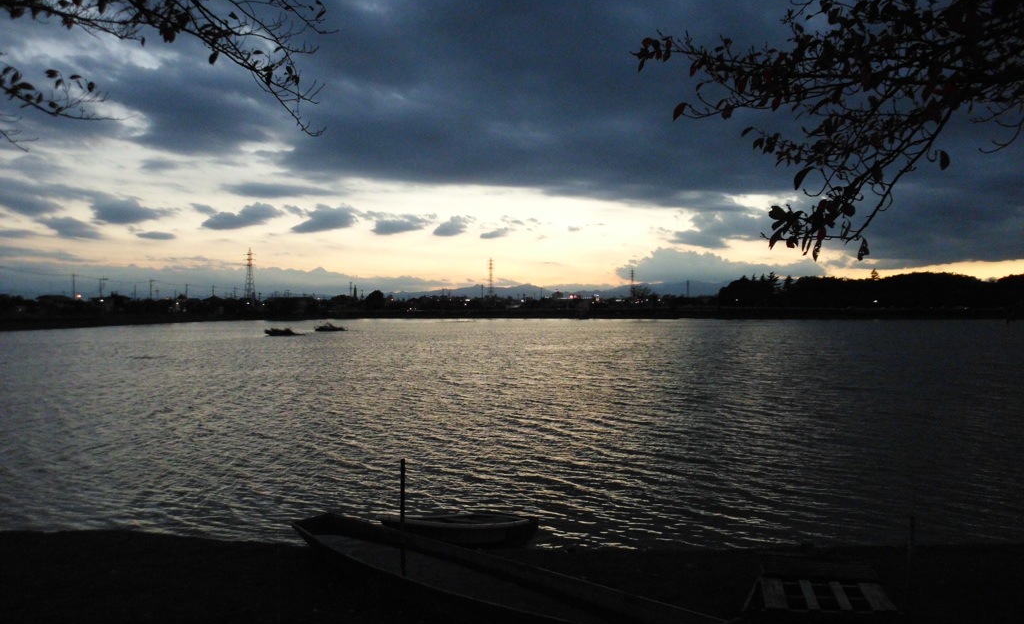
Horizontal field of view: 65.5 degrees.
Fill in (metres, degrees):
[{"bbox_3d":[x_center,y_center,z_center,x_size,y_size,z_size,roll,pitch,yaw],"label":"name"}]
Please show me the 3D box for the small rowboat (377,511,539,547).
[{"bbox_3d":[-0.930,3.760,13.650,2.780,0.450,0.920,0,0,2],"label":"small rowboat"}]

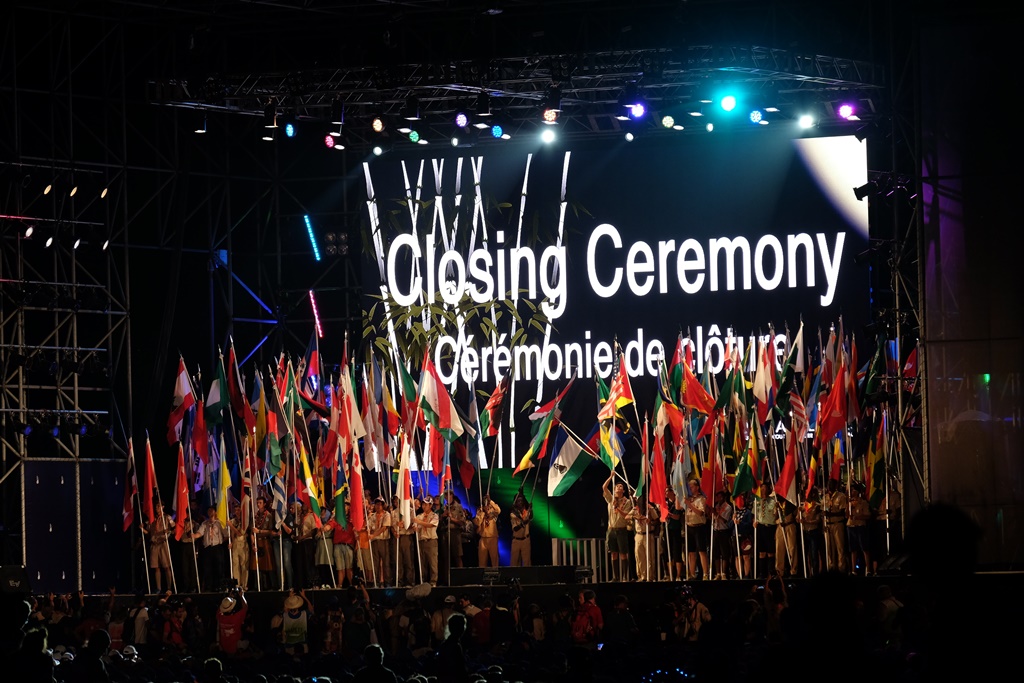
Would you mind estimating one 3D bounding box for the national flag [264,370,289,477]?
[{"bbox_3d":[-4.386,1.496,124.500,0.500,2.000,0.400,-2,-2,12],"label":"national flag"}]

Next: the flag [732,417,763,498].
[{"bbox_3d":[4.212,2.075,119.062,0.537,1.467,0.350,-2,-3,11],"label":"flag"}]

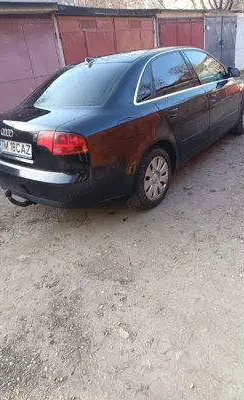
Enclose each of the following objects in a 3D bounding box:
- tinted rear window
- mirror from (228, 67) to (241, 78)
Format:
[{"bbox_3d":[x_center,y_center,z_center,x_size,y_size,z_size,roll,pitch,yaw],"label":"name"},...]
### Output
[{"bbox_3d":[-0.446,-1.133,2.752,1.110,0.080,0.580,15,68,37],"label":"tinted rear window"},{"bbox_3d":[1.405,-1.620,3.550,0.200,0.135,0.110,15,36,37],"label":"mirror"}]

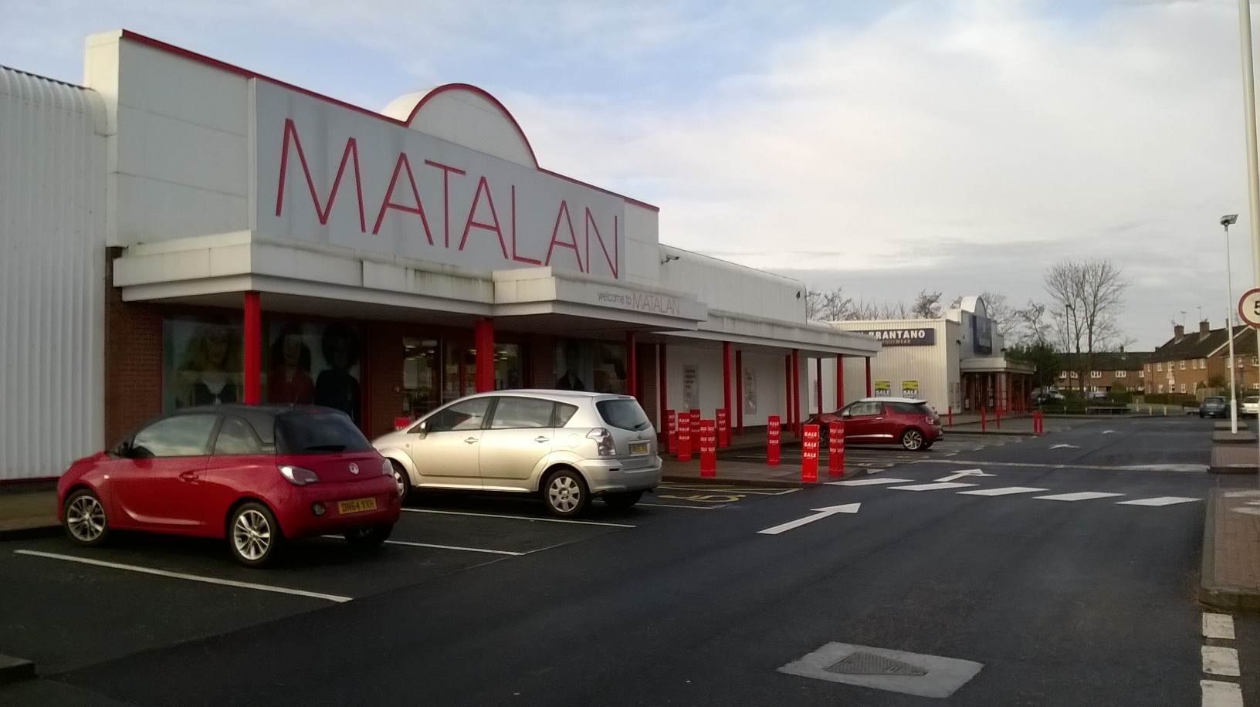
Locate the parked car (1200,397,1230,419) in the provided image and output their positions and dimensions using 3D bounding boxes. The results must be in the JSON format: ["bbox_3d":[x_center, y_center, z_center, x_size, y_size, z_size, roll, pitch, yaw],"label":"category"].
[{"bbox_3d":[36.733,3.307,68.707,1.690,1.420,3.750,-3,-3,37],"label":"parked car"}]

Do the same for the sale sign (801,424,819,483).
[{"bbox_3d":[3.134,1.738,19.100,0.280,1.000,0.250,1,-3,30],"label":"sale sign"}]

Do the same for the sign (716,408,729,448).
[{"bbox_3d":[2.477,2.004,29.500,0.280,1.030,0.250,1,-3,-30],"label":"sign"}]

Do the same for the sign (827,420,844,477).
[{"bbox_3d":[3.780,1.751,20.100,0.265,0.980,0.230,-1,-2,11],"label":"sign"}]

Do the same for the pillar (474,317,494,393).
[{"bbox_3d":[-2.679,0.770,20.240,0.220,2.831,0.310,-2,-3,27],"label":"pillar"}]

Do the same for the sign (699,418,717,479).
[{"bbox_3d":[1.369,1.656,19.200,0.262,0.980,0.230,-1,-2,4],"label":"sign"}]

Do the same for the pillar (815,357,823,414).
[{"bbox_3d":[7.719,1.620,44.740,0.150,2.843,0.150,-2,-3,27],"label":"pillar"}]

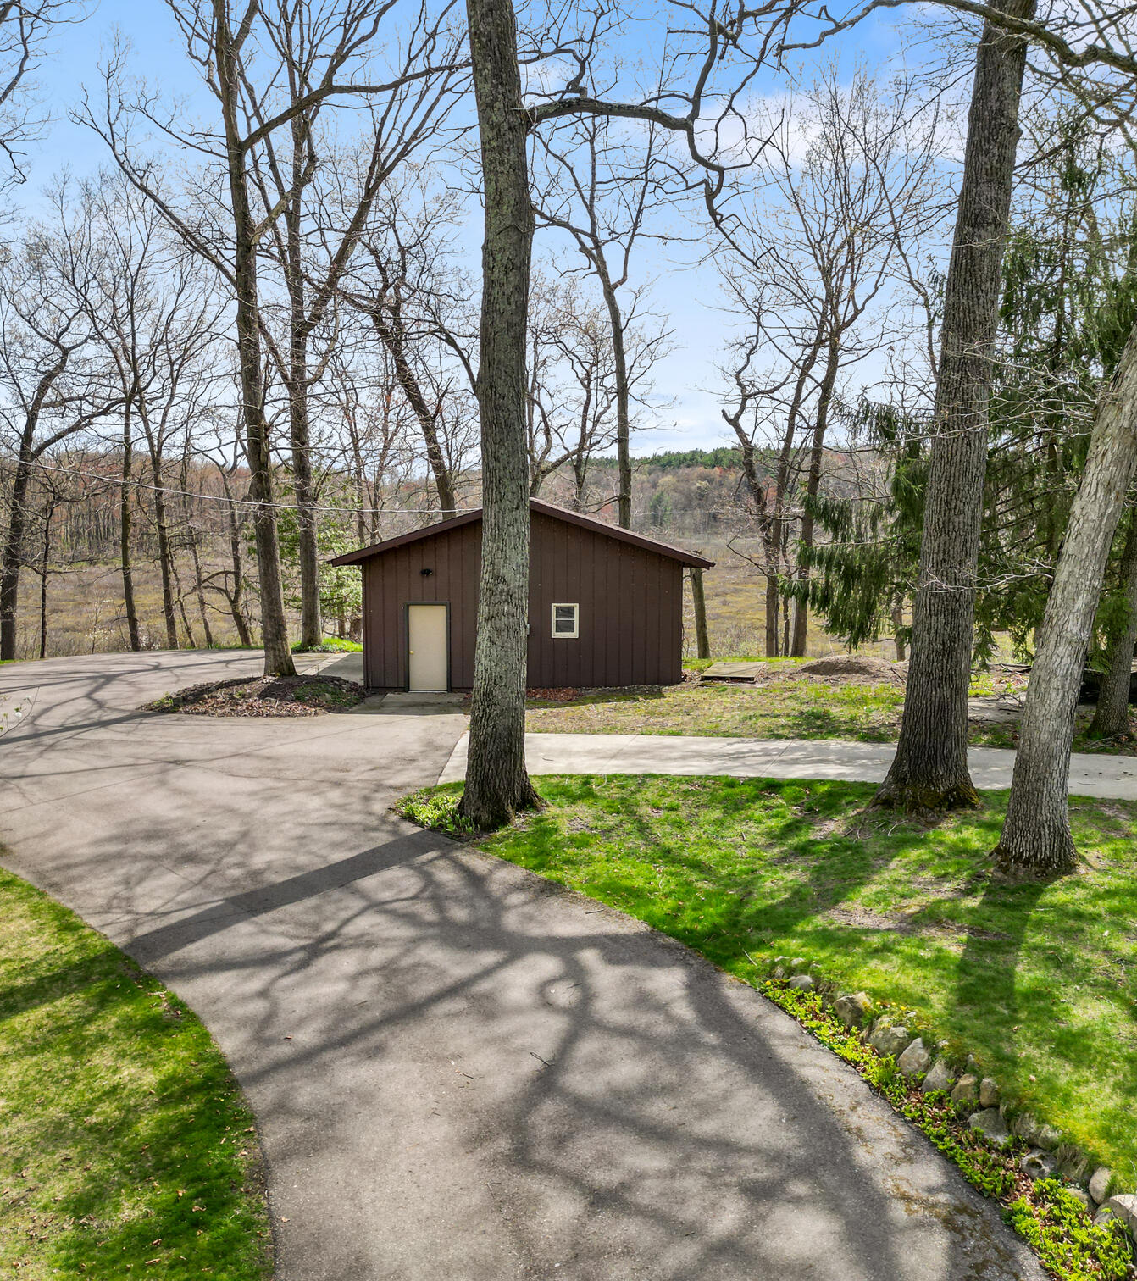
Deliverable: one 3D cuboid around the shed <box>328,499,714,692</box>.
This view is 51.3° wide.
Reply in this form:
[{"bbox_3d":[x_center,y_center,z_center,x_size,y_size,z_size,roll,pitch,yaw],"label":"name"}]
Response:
[{"bbox_3d":[-0.986,-1.435,30.908,8.803,4.488,7.700,0,7,1],"label":"shed"}]

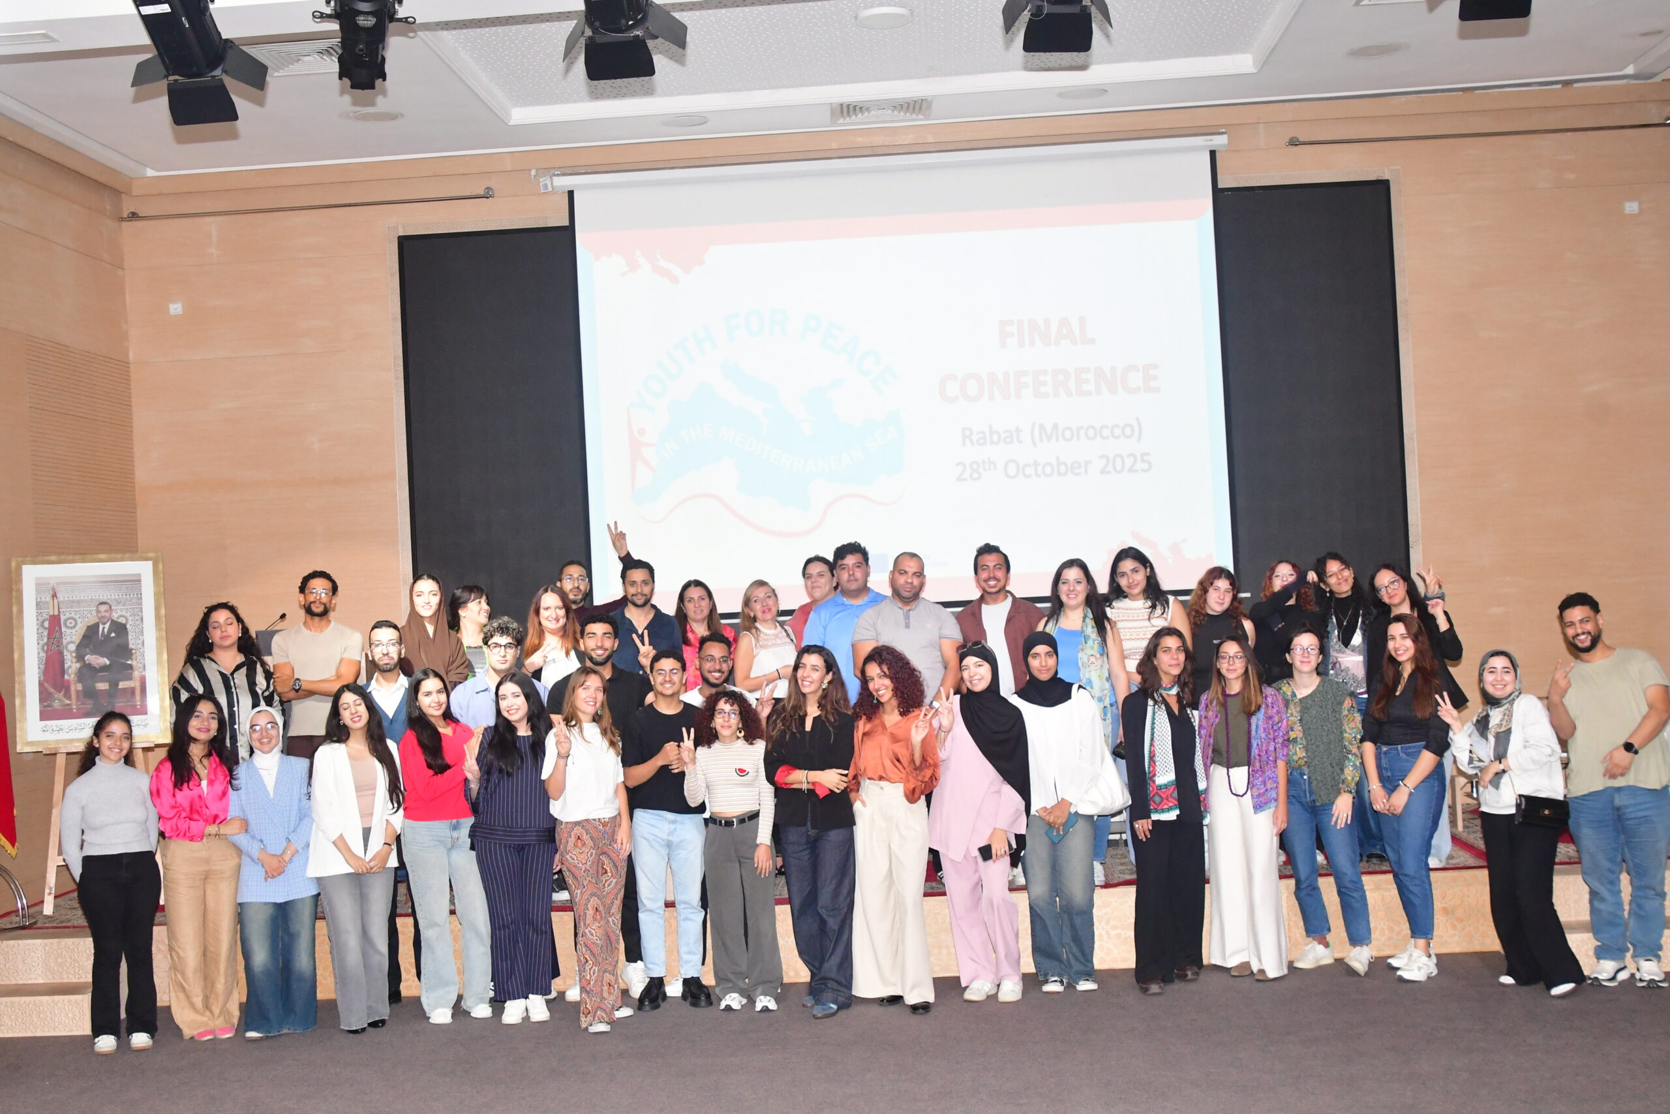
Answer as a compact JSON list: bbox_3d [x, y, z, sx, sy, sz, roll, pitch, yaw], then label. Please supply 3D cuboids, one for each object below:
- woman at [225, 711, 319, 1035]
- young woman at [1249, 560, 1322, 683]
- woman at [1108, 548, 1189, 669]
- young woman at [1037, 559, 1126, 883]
[{"bbox_3d":[-2.662,1.481,9.234,0.410,1.548,0.320,-3,-1,-9],"label":"woman"},{"bbox_3d":[2.379,0.804,10.165,0.470,1.577,0.360,-3,-1,9],"label":"young woman"},{"bbox_3d":[1.712,0.795,10.287,0.460,1.698,0.320,-3,-1,21],"label":"woman"},{"bbox_3d":[1.283,0.823,9.953,0.500,1.632,0.320,-3,-1,13],"label":"young woman"}]

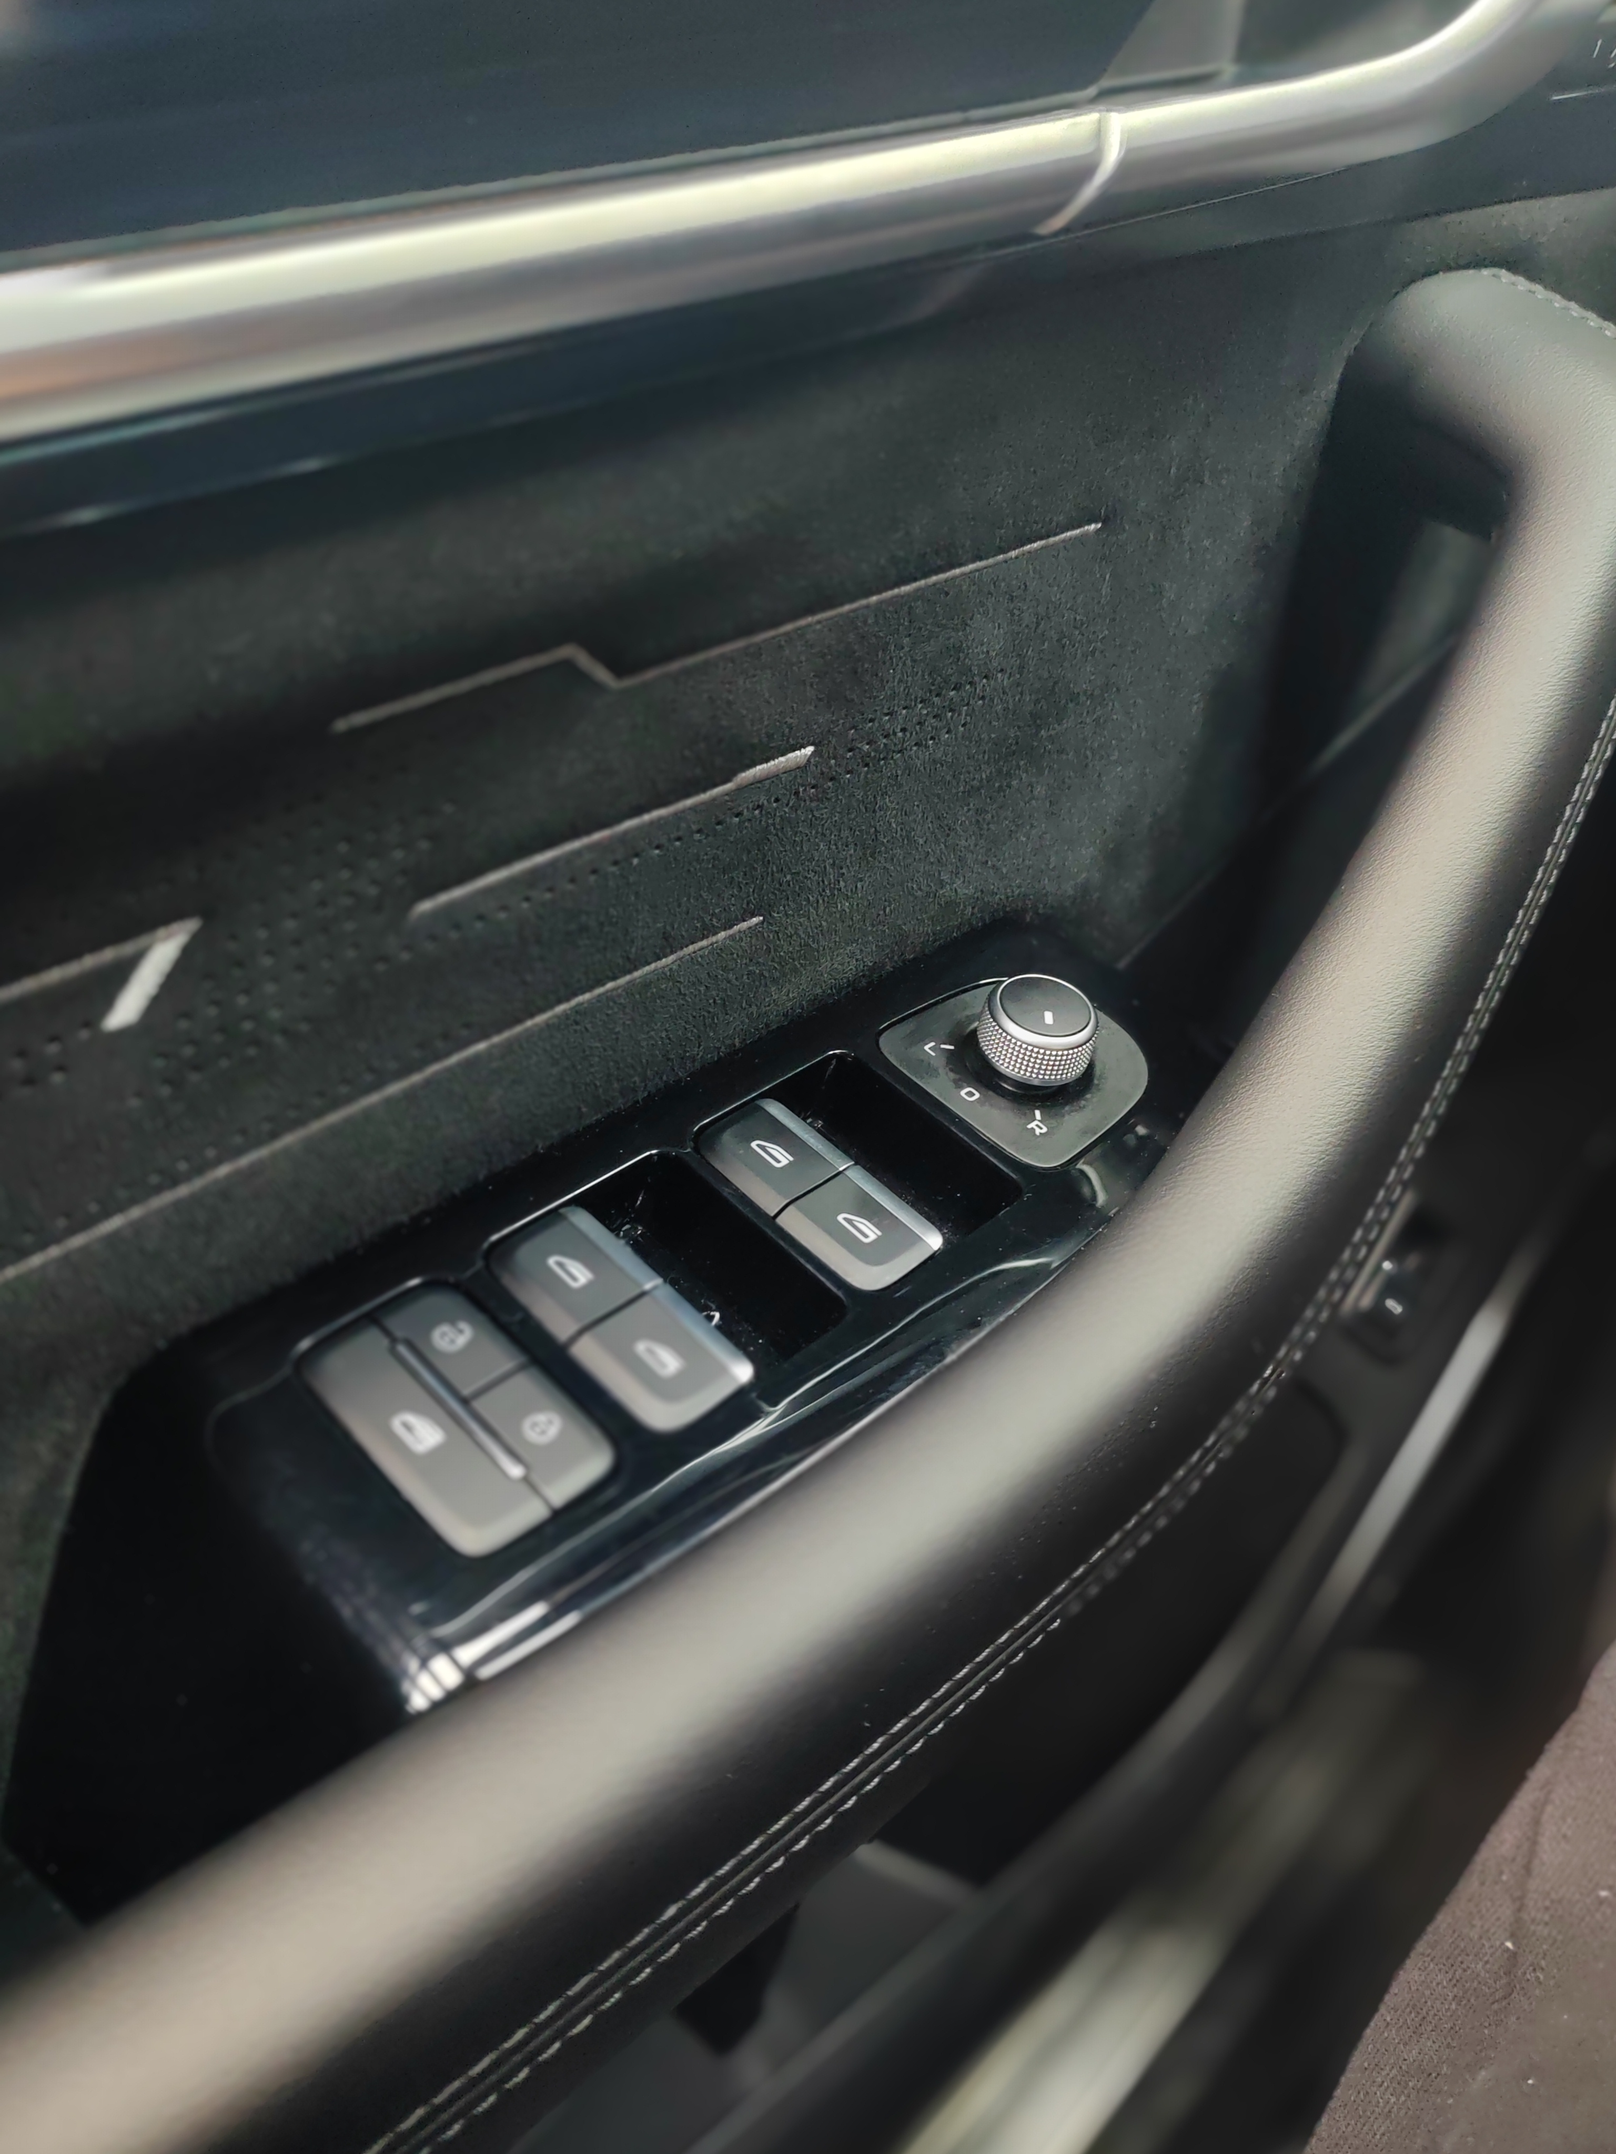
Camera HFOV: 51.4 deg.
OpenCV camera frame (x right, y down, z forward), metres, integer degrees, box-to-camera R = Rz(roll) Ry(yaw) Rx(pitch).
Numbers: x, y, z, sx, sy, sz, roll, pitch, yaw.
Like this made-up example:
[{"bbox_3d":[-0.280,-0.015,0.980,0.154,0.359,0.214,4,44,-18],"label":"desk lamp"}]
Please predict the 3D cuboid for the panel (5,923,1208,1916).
[{"bbox_3d":[-0.022,0.065,0.320,0.258,0.088,0.099,-31,49,-30],"label":"panel"}]

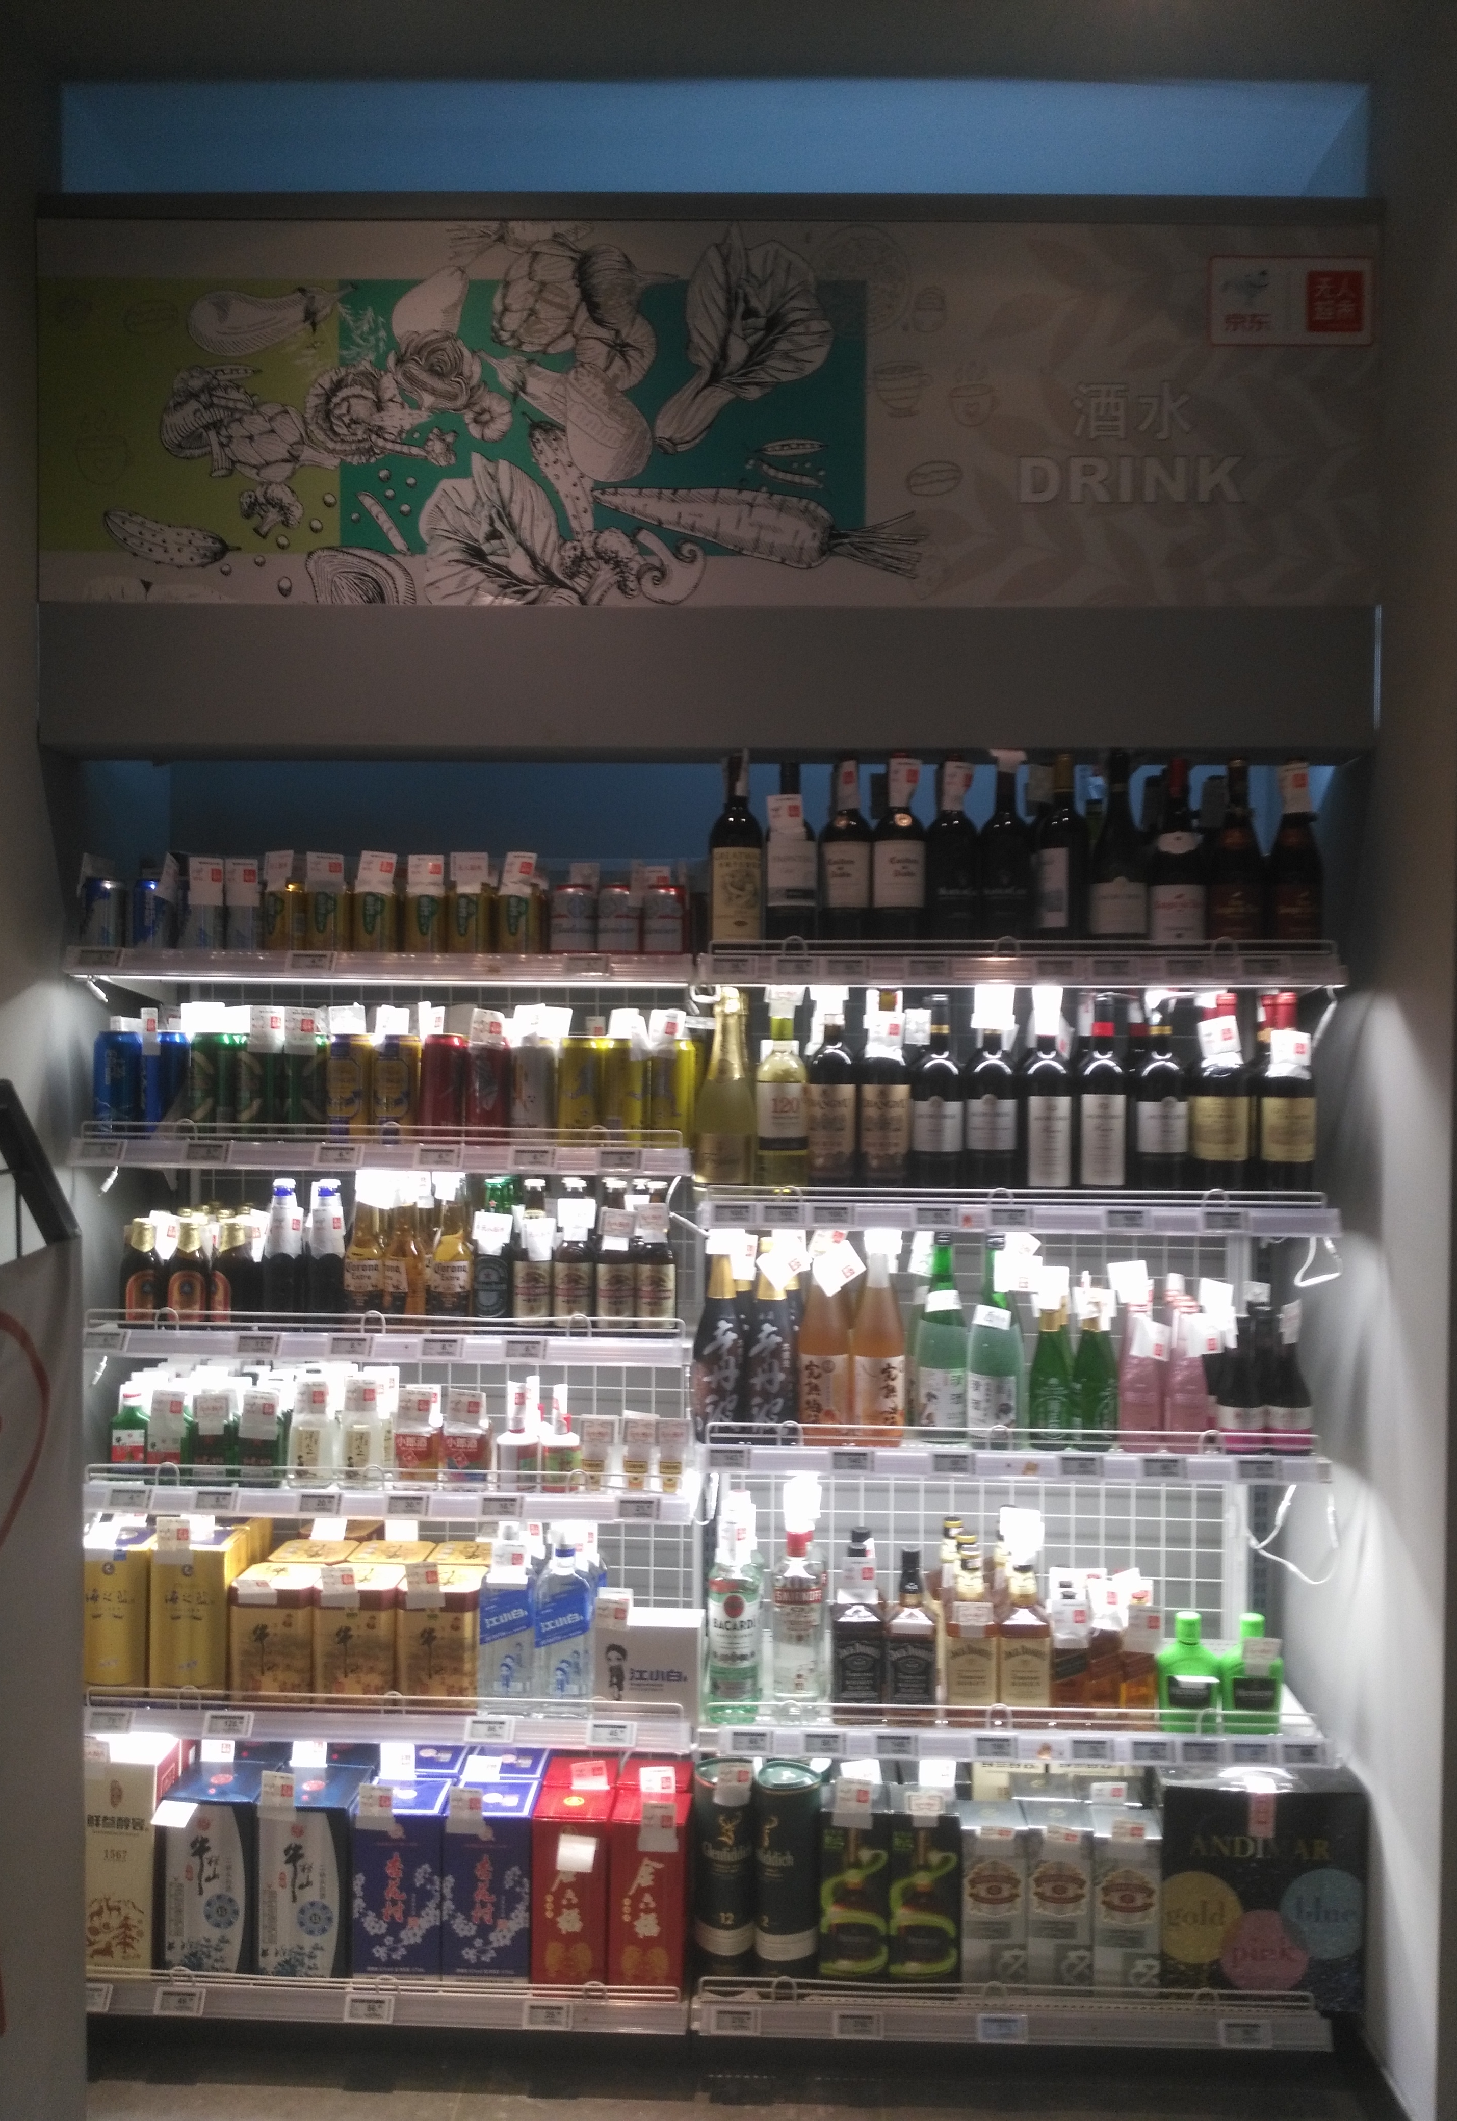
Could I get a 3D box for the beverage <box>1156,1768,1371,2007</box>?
[{"bbox_3d":[0.774,1.207,2.521,0.294,0.317,0.108,1,1,1],"label":"beverage"}]

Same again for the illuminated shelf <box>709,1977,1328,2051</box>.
[{"bbox_3d":[0.415,1.364,2.670,0.915,0.082,0.420,1,1,1],"label":"illuminated shelf"}]

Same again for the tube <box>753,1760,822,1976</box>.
[{"bbox_3d":[0.090,1.229,2.585,0.094,0.307,0.094,0,2,0],"label":"tube"}]

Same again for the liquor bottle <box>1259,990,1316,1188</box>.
[{"bbox_3d":[0.818,0.058,2.512,0.079,0.306,0.079,0,2,3],"label":"liquor bottle"}]

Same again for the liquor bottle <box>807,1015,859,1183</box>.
[{"bbox_3d":[0.154,0.047,2.529,0.075,0.296,0.075,1,2,2],"label":"liquor bottle"}]

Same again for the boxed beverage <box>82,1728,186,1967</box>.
[{"bbox_3d":[-0.892,1.186,2.558,0.111,0.319,0.105,1,1,1],"label":"boxed beverage"}]

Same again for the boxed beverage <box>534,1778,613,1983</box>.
[{"bbox_3d":[-0.228,1.232,2.545,0.109,0.261,0.098,1,2,2],"label":"boxed beverage"}]

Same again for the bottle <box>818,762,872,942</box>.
[{"bbox_3d":[0.173,-0.300,2.525,0.077,0.295,0.077,1,1,1],"label":"bottle"}]

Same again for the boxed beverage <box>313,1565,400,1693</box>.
[{"bbox_3d":[-0.536,0.852,2.534,0.121,0.176,0.122,1,1,2],"label":"boxed beverage"}]

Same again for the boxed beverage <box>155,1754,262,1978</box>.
[{"bbox_3d":[-0.748,1.202,2.553,0.133,0.258,0.137,1,1,2],"label":"boxed beverage"}]

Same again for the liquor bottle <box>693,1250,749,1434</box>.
[{"bbox_3d":[-0.011,0.399,2.474,0.077,0.300,0.077,1,2,2],"label":"liquor bottle"}]

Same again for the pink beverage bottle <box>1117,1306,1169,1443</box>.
[{"bbox_3d":[0.608,0.464,2.524,0.062,0.209,0.062,0,2,3],"label":"pink beverage bottle"}]

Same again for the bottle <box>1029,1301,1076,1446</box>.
[{"bbox_3d":[0.477,0.462,2.540,0.066,0.220,0.066,1,1,1],"label":"bottle"}]

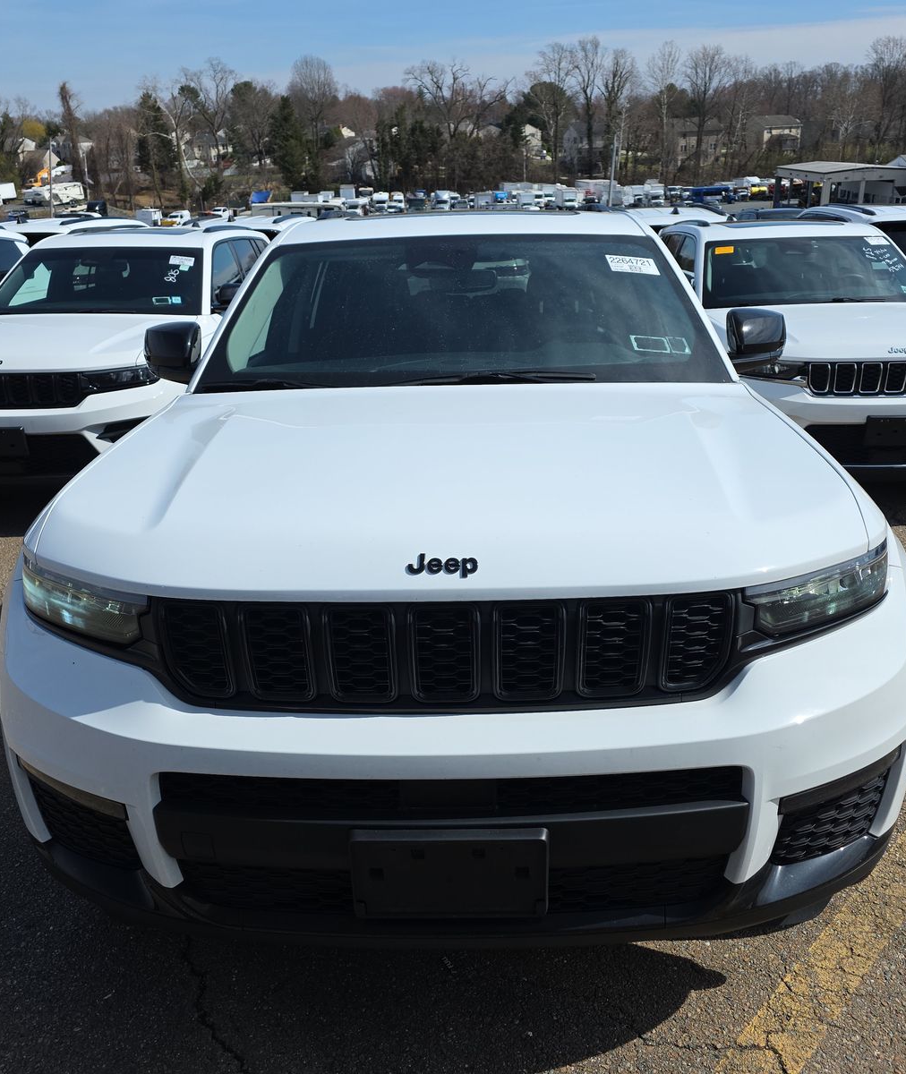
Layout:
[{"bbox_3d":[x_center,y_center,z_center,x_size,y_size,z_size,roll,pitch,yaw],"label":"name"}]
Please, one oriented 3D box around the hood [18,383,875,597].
[{"bbox_3d":[0.004,-0.173,2.206,1.720,0.260,1.360,-1,16,2],"label":"hood"}]

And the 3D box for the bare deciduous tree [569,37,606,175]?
[{"bbox_3d":[22.499,-71.980,158.803,5.000,20.500,5.000,-1,19,0],"label":"bare deciduous tree"}]

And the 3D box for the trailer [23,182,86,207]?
[{"bbox_3d":[-58.571,-50.498,140.126,9.000,3.200,2.500,-10,21,-24],"label":"trailer"}]

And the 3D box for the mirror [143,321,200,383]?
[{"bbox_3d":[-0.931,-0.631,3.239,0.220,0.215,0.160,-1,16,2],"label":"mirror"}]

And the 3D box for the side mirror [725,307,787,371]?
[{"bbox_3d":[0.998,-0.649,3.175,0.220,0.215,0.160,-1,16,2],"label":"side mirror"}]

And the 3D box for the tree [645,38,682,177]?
[{"bbox_3d":[34.742,-70.408,157.170,5.200,20.500,5.200,-1,19,0],"label":"tree"}]

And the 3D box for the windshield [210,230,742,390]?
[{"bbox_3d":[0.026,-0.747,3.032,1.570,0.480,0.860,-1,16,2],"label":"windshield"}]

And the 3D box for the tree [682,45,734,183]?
[{"bbox_3d":[41.787,-69.278,155.876,7.200,20.500,7.200,-1,19,0],"label":"tree"}]

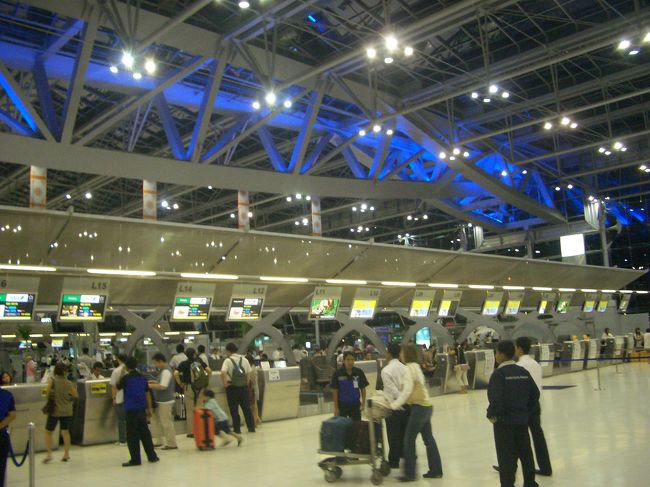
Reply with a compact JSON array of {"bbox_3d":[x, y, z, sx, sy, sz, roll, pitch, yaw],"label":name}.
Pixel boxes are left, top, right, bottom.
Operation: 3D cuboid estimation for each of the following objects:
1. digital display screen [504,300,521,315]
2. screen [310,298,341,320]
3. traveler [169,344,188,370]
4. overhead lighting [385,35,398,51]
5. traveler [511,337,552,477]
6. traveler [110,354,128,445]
[{"bbox_3d":[7.006,2.398,24.523,0.980,0.560,0.100,5,8,-43],"label":"digital display screen"},{"bbox_3d":[0.000,1.699,16.965,0.950,0.570,0.130,5,12,-43],"label":"screen"},{"bbox_3d":[-3.220,3.054,14.538,0.500,1.720,0.380,2,-9,-28],"label":"traveler"},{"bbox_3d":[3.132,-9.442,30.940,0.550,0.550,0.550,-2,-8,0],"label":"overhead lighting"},{"bbox_3d":[2.494,2.039,8.296,0.520,1.730,0.580,5,-11,-41],"label":"traveler"},{"bbox_3d":[-3.658,2.806,11.781,0.480,1.620,0.350,5,-11,-41],"label":"traveler"}]

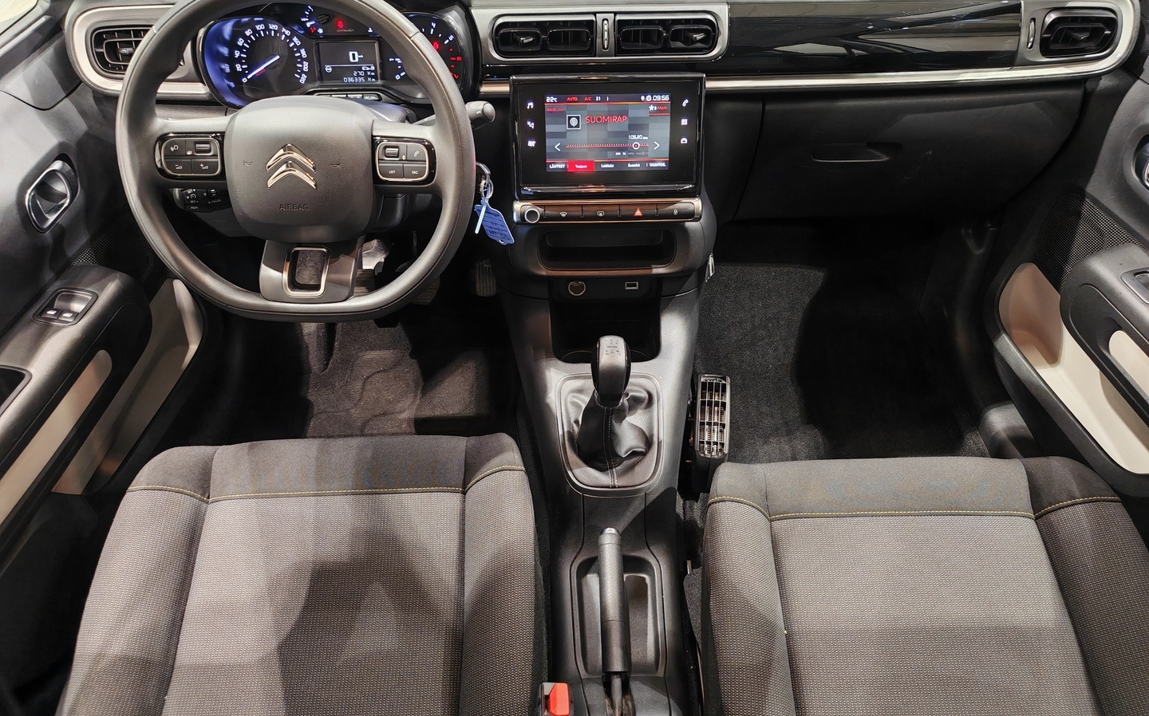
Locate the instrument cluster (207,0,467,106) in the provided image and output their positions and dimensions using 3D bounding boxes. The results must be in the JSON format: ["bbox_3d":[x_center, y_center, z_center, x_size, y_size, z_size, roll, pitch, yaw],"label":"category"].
[{"bbox_3d":[-0.298,-0.380,1.086,0.325,0.125,0.085,-1,20,0],"label":"instrument cluster"}]

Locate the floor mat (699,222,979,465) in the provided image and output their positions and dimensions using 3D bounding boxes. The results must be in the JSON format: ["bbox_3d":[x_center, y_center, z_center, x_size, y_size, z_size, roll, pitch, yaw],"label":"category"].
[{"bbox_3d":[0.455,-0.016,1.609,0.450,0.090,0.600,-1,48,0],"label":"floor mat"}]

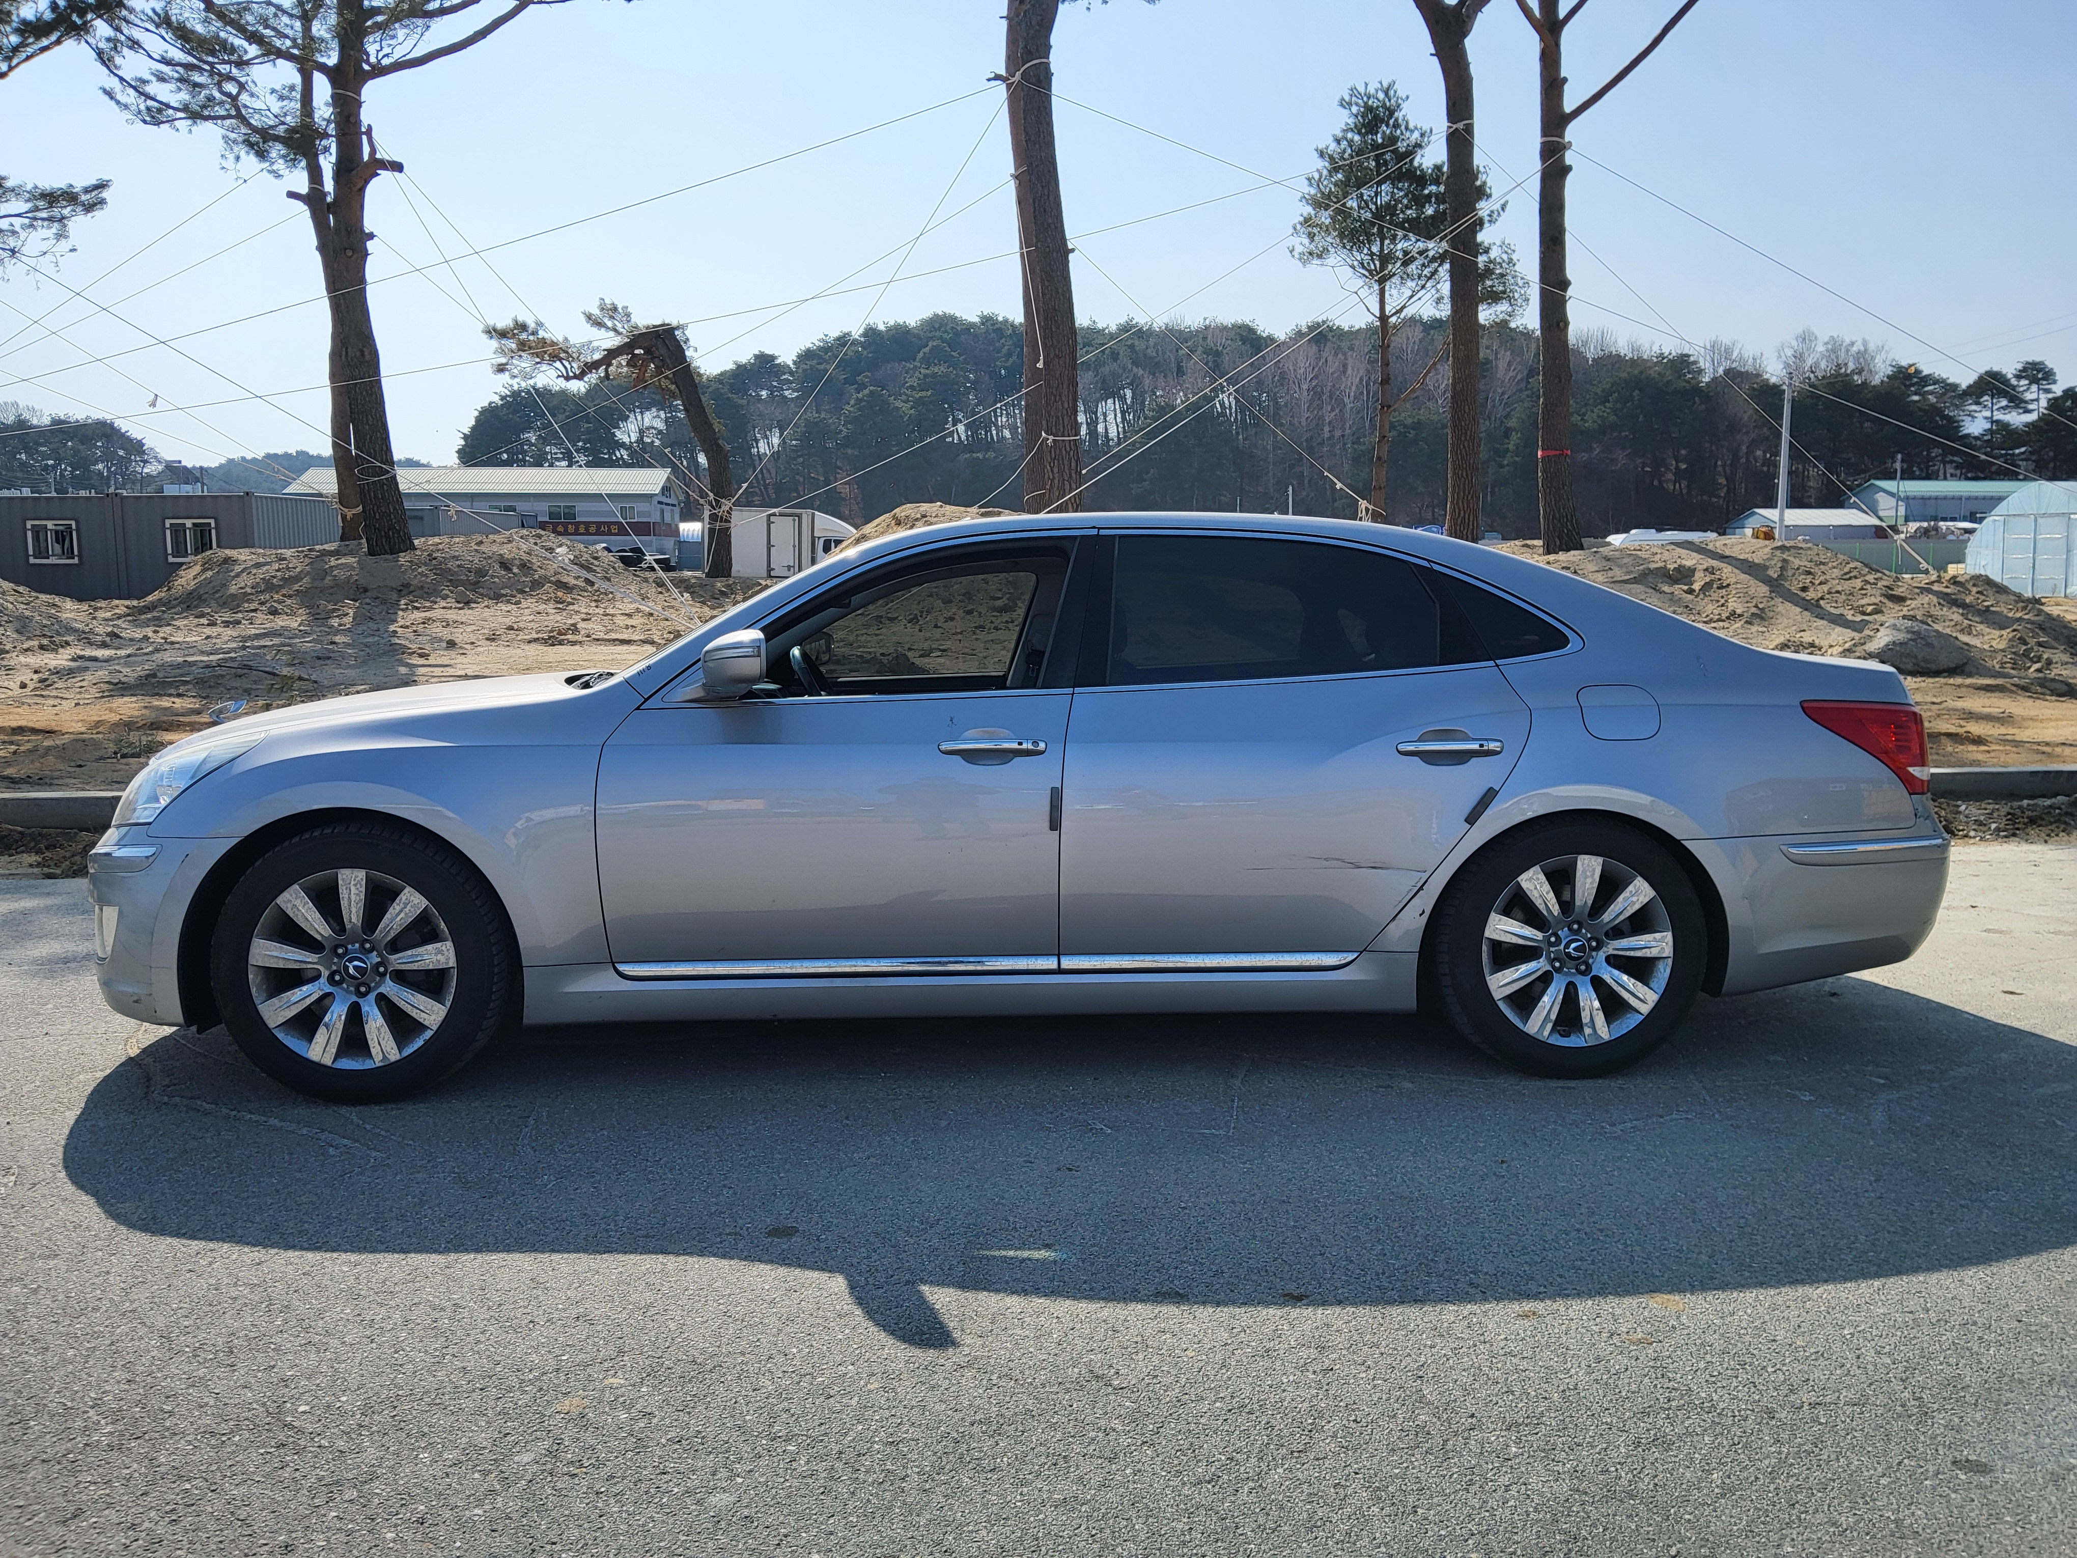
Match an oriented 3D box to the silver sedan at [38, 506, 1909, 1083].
[{"bbox_3d":[-0.016,-0.053,4.722,5.160,1.495,1.910,-1,7,-3],"label":"silver sedan"}]

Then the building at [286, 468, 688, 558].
[{"bbox_3d":[-35.509,-16.462,101.789,23.390,7.400,8.730,0,7,0],"label":"building"}]

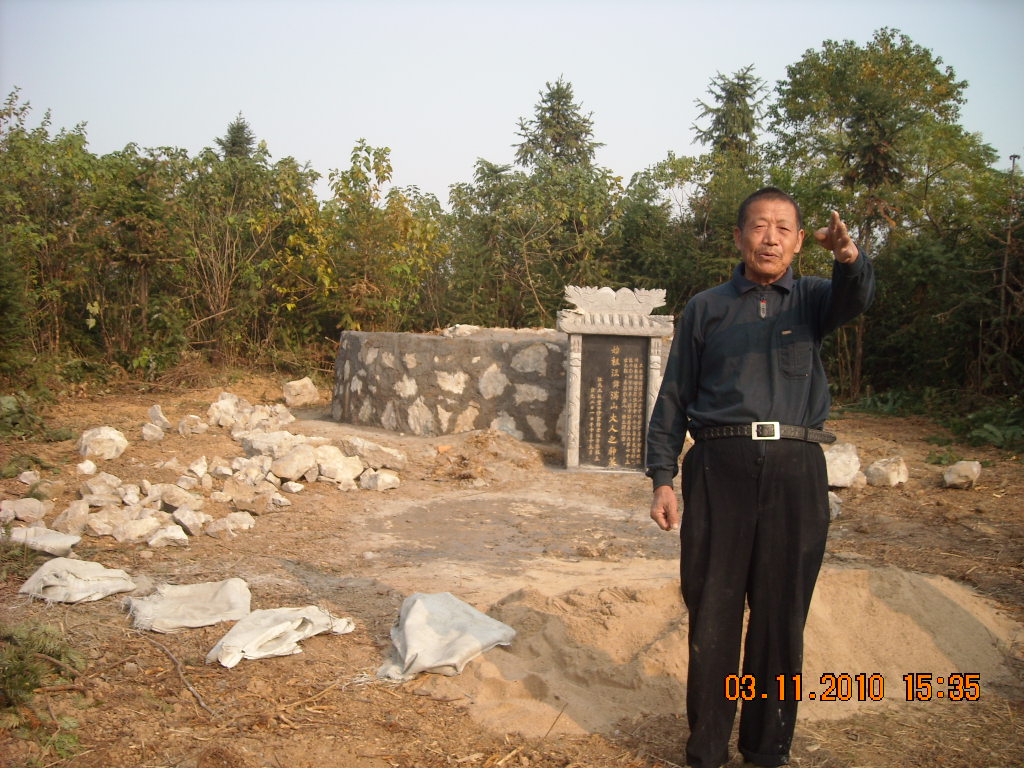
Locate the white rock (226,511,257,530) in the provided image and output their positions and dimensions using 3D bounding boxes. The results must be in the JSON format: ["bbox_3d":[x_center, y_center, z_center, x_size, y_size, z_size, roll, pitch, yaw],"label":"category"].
[{"bbox_3d":[-1.529,0.769,5.832,0.169,0.102,0.144,0,5,-15],"label":"white rock"}]

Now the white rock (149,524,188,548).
[{"bbox_3d":[-1.703,0.756,5.135,0.182,0.106,0.146,1,7,0],"label":"white rock"}]

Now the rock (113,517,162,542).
[{"bbox_3d":[-1.893,0.735,5.237,0.232,0.116,0.174,1,7,0],"label":"rock"}]

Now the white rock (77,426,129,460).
[{"bbox_3d":[-3.177,0.454,8.033,0.388,0.262,0.330,-1,6,-22],"label":"white rock"}]

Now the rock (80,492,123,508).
[{"bbox_3d":[-2.353,0.673,5.937,0.221,0.074,0.139,-1,5,-22],"label":"rock"}]

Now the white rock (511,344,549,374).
[{"bbox_3d":[0.133,-0.194,7.800,0.280,0.240,0.170,2,7,9],"label":"white rock"}]

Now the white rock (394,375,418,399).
[{"bbox_3d":[-0.854,0.016,8.675,0.215,0.200,0.120,5,8,30],"label":"white rock"}]

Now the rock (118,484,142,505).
[{"bbox_3d":[-2.240,0.648,6.080,0.140,0.110,0.120,-1,7,-20],"label":"rock"}]

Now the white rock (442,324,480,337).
[{"bbox_3d":[-0.501,-0.532,10.278,0.370,0.113,0.272,1,5,-3],"label":"white rock"}]

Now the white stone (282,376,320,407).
[{"bbox_3d":[-2.421,0.085,11.911,0.422,0.347,0.332,0,5,-11],"label":"white stone"}]

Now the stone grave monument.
[{"bbox_3d":[0.726,-0.041,7.314,0.796,1.277,0.220,2,7,6],"label":"stone grave monument"}]

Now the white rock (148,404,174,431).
[{"bbox_3d":[-2.912,0.278,8.580,0.183,0.213,0.137,1,7,0],"label":"white rock"}]

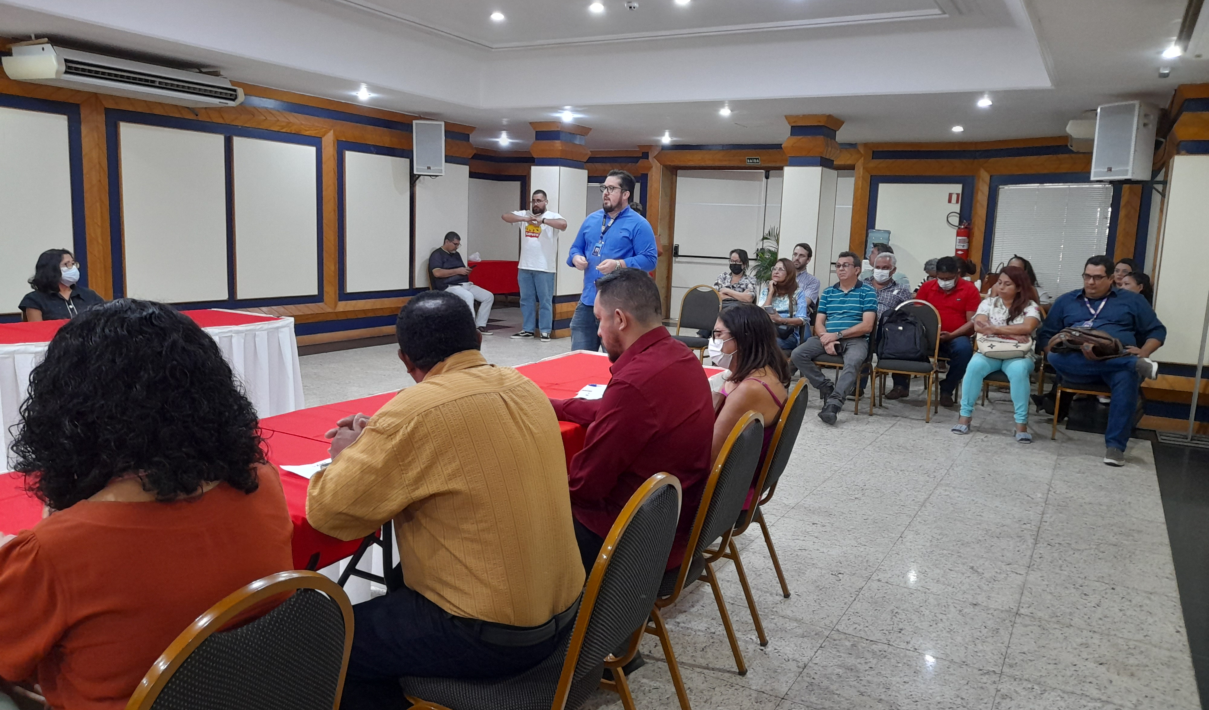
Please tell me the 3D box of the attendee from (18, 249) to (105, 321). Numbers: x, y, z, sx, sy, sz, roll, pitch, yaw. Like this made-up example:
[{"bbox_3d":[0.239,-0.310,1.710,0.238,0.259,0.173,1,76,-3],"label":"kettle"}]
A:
[{"bbox_3d":[-3.216,-0.075,5.358,0.780,1.140,0.480,7,9,29],"label":"attendee"}]

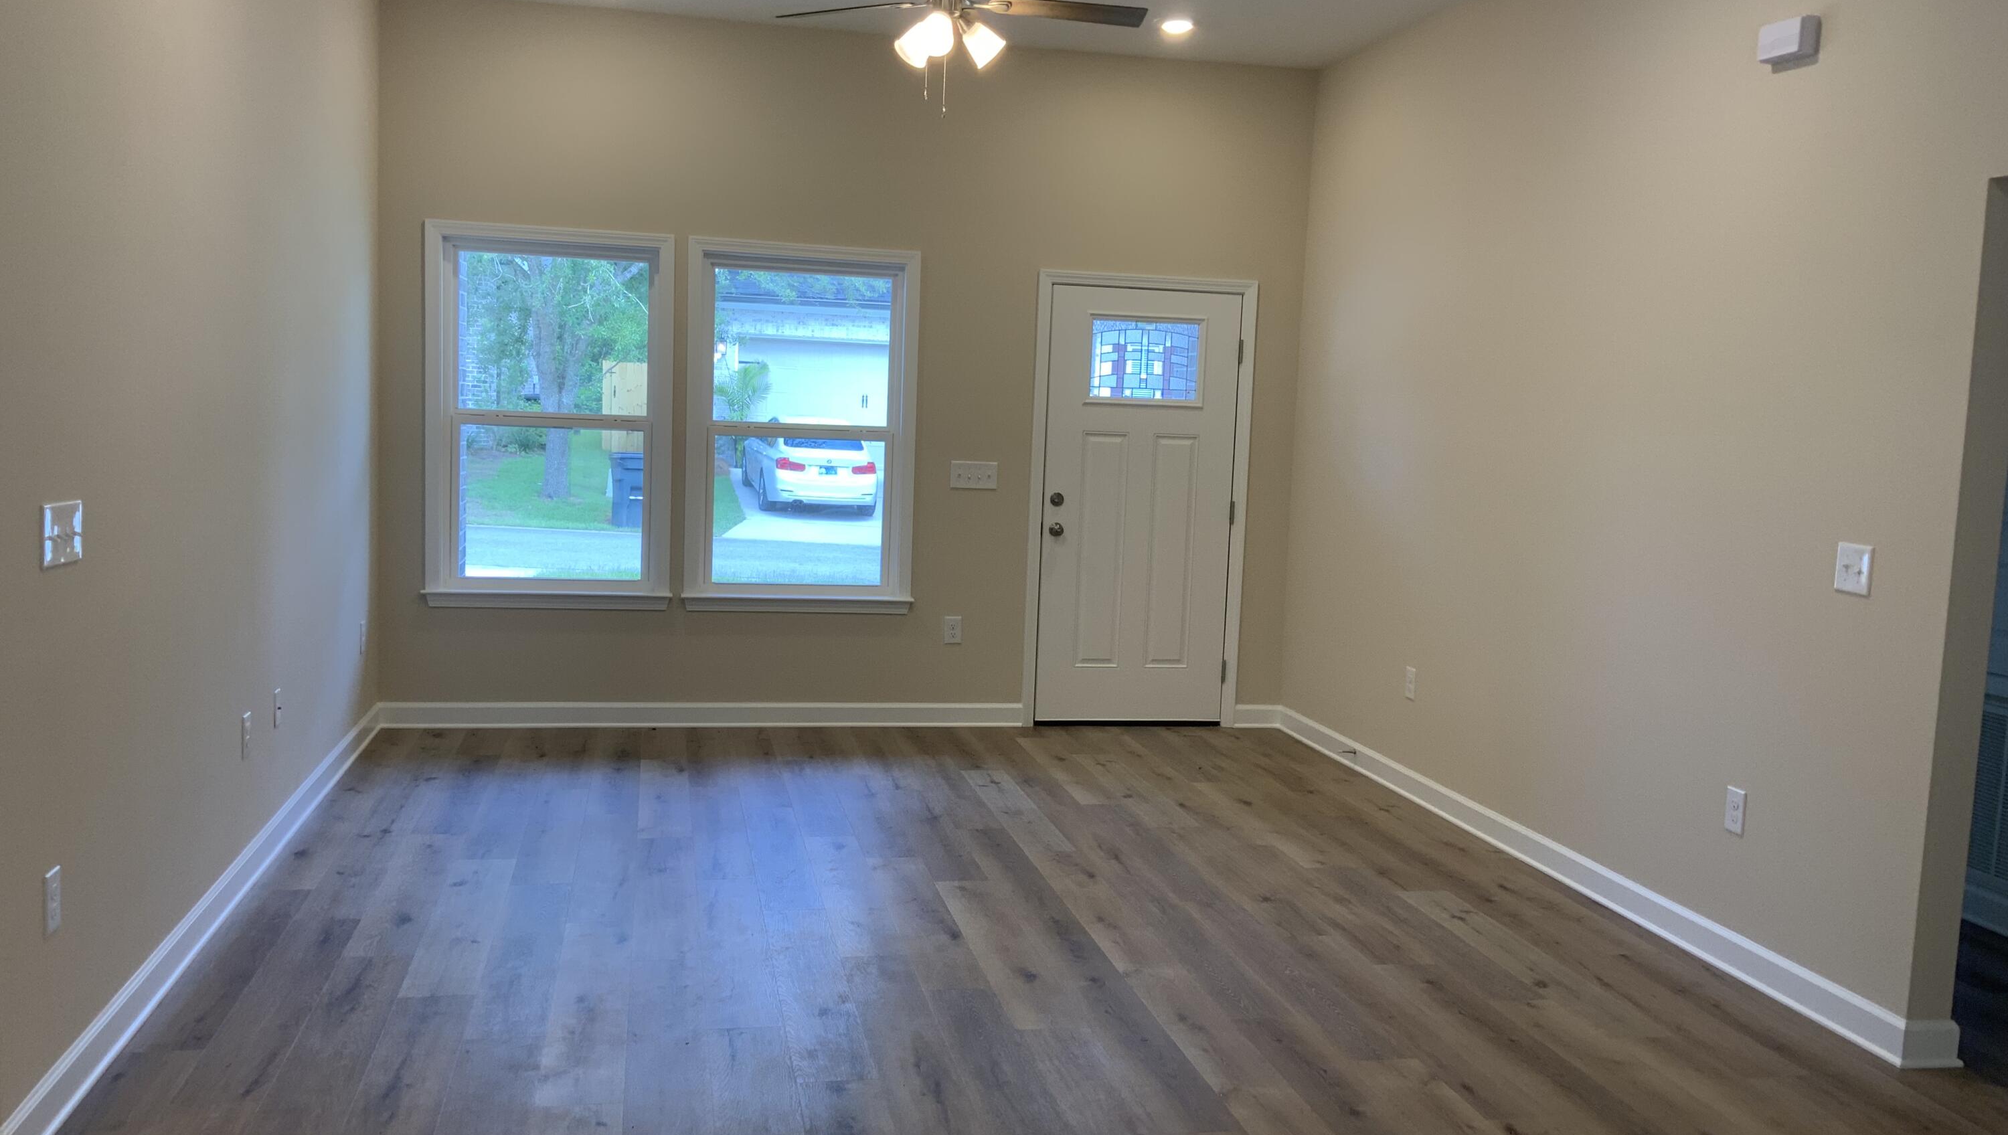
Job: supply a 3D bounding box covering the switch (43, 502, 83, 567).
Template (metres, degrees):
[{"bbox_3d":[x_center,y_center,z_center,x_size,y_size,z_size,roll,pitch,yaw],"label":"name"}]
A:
[{"bbox_3d":[-1.851,-0.065,3.309,0.010,0.119,0.208,1,6,-12],"label":"switch"}]

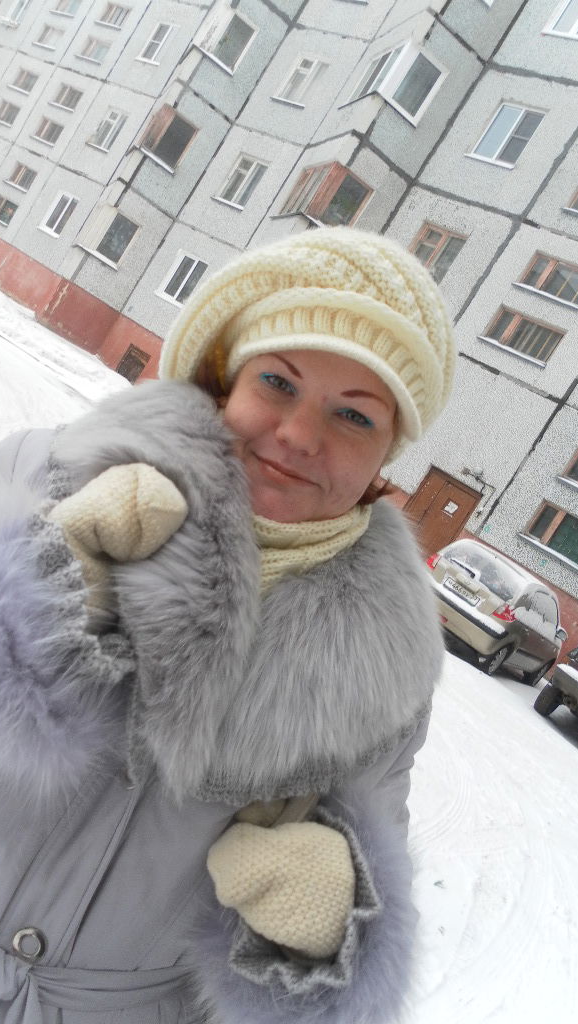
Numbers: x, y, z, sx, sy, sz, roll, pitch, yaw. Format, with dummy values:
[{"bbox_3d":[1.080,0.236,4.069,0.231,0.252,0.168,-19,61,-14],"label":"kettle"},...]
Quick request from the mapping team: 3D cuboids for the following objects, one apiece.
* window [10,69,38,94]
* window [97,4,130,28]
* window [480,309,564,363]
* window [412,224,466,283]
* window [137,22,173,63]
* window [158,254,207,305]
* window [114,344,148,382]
[{"bbox_3d":[-8.923,-14.571,28.088,1.372,0.653,0.150,36,6,36],"label":"window"},{"bbox_3d":[-5.433,-15.439,25.794,1.361,0.637,0.180,36,7,36],"label":"window"},{"bbox_3d":[4.557,-3.442,16.072,1.481,0.724,0.160,36,6,36],"label":"window"},{"bbox_3d":[3.001,-5.334,17.327,1.102,1.206,0.150,36,6,36],"label":"window"},{"bbox_3d":[-3.796,-13.674,24.166,1.083,1.200,0.180,36,7,36],"label":"window"},{"bbox_3d":[-2.709,-5.925,21.023,1.196,1.282,0.180,36,7,36],"label":"window"},{"bbox_3d":[-4.109,-3.909,21.945,0.861,0.861,0.160,36,6,36],"label":"window"}]

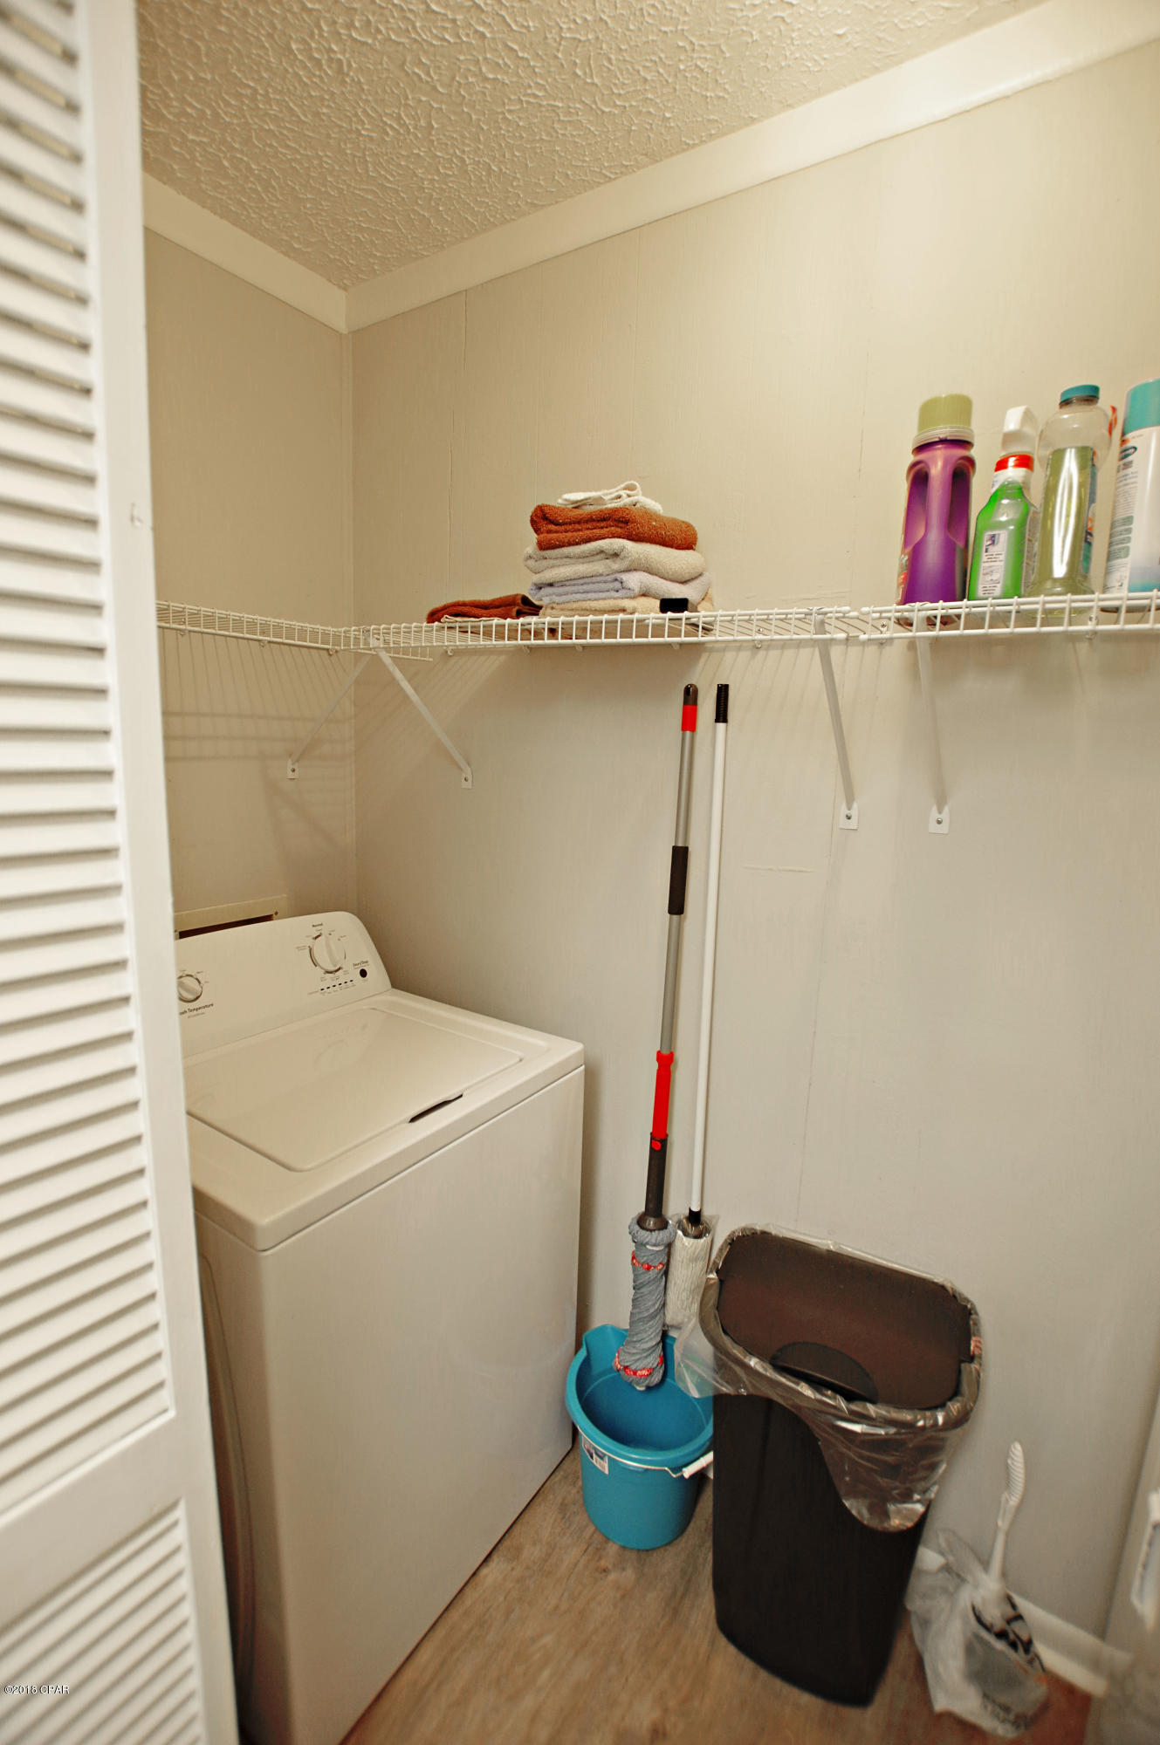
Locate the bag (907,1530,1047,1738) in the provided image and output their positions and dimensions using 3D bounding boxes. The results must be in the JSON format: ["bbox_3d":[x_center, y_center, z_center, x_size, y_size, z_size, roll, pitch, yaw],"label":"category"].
[{"bbox_3d":[0.650,1.222,1.178,0.205,0.235,0.180,8,12,31],"label":"bag"}]

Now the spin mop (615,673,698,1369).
[{"bbox_3d":[0.164,0.393,1.420,0.100,1.485,0.088,8,12,31],"label":"spin mop"}]

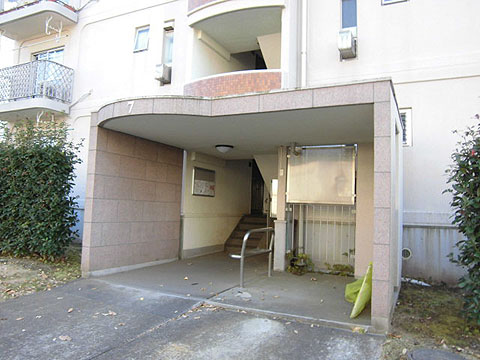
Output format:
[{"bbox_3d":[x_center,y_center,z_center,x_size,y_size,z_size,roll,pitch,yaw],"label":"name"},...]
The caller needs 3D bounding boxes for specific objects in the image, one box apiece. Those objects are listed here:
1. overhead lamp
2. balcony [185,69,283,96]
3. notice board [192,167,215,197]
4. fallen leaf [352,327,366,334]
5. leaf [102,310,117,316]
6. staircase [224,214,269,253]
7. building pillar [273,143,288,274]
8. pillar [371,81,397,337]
[{"bbox_3d":[-0.304,-0.614,7.164,0.345,0.130,0.345,2,-4,0],"label":"overhead lamp"},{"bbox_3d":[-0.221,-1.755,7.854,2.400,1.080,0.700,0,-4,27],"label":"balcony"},{"bbox_3d":[-0.821,0.058,8.647,0.060,0.645,0.970,0,-4,27],"label":"notice board"},{"bbox_3d":[1.277,1.598,3.862,0.140,0.040,0.100,2,-4,0],"label":"fallen leaf"},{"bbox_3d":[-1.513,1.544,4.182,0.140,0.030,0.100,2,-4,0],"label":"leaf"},{"bbox_3d":[0.295,1.450,9.843,1.030,0.950,1.150,0,-4,27],"label":"staircase"},{"bbox_3d":[0.818,0.560,7.084,0.190,2.390,0.190,0,-4,27],"label":"building pillar"},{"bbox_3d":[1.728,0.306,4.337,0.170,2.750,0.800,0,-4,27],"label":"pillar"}]

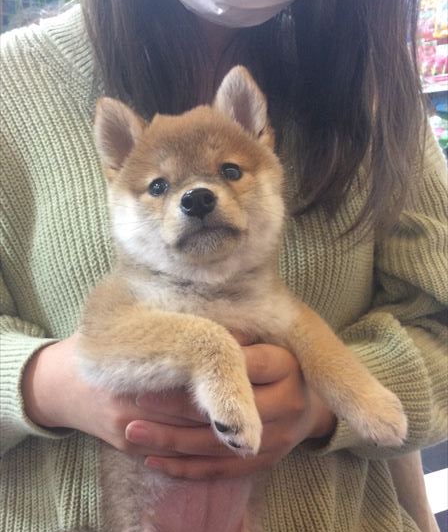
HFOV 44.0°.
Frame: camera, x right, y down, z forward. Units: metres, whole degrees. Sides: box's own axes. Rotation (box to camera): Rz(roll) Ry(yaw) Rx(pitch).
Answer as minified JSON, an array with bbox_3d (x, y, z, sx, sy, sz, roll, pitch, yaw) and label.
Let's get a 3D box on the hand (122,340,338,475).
[{"bbox_3d":[0.005,0.098,0.375,0.132,0.085,0.062,-2,9,-15],"label":"hand"}]

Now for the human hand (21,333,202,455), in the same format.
[{"bbox_3d":[-0.080,0.090,0.390,0.122,0.070,0.060,13,9,13],"label":"human hand"}]

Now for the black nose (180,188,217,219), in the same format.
[{"bbox_3d":[-0.016,-0.038,0.340,0.020,0.017,0.014,-12,-12,-1],"label":"black nose"}]

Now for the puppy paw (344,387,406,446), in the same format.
[{"bbox_3d":[0.099,0.097,0.360,0.042,0.027,0.032,40,53,20],"label":"puppy paw"}]

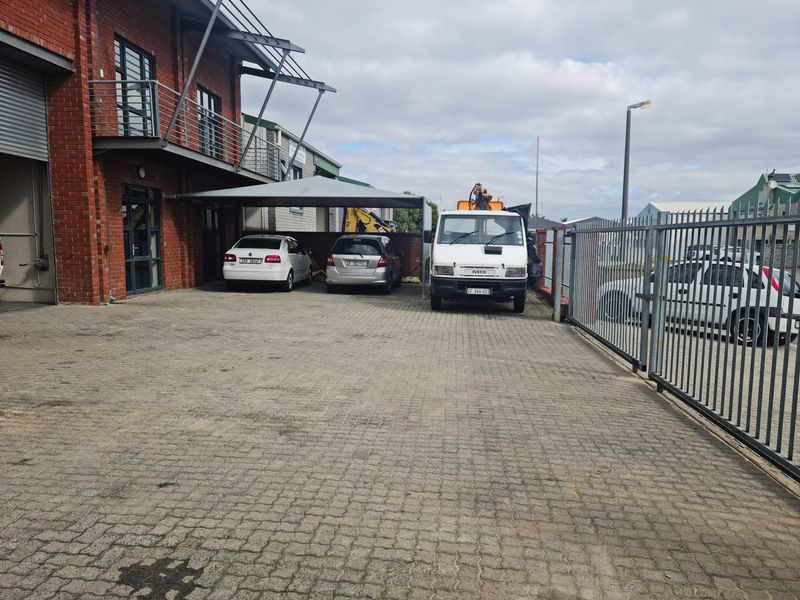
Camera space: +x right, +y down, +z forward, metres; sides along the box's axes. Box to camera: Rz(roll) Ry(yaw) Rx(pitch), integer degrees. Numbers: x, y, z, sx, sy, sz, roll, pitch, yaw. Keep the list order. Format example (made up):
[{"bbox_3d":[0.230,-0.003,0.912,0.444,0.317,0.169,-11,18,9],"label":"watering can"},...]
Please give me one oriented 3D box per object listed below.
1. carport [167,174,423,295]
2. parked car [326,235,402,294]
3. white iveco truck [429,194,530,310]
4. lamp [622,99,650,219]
[{"bbox_3d":[-2.250,-1.918,17.550,6.200,3.180,5.100,1,6,5],"label":"carport"},{"bbox_3d":[-0.960,-1.079,17.750,1.680,1.525,3.840,1,6,4],"label":"parked car"},{"bbox_3d":[1.800,-1.276,14.850,1.960,2.600,5.800,1,6,6],"label":"white iveco truck"},{"bbox_3d":[10.546,-5.179,27.861,1.150,7.218,0.330,1,6,8],"label":"lamp"}]

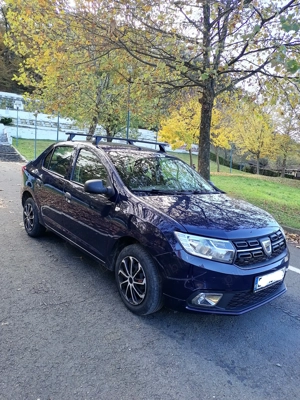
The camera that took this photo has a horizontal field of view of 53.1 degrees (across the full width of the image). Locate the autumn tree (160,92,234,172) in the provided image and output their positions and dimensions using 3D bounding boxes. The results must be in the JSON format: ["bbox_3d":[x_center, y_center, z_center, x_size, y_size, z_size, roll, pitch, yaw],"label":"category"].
[{"bbox_3d":[3.332,-5.053,22.000,5.500,5.800,5.300,4,6,8],"label":"autumn tree"}]

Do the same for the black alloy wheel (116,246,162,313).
[{"bbox_3d":[-0.107,0.697,2.672,0.190,0.615,0.615,1,9,-35],"label":"black alloy wheel"}]

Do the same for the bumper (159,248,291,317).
[{"bbox_3d":[0.835,0.682,2.720,1.680,0.470,0.540,-1,10,-40],"label":"bumper"}]

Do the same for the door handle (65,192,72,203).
[{"bbox_3d":[-0.945,-0.030,3.472,0.050,0.070,0.160,-1,10,-40],"label":"door handle"}]

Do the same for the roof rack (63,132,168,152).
[{"bbox_3d":[-0.435,-0.780,4.193,1.230,0.140,0.800,-1,10,-40],"label":"roof rack"}]

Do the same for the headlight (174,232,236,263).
[{"bbox_3d":[0.413,0.363,2.264,0.400,0.210,0.340,1,9,-32],"label":"headlight"}]

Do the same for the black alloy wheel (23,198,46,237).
[{"bbox_3d":[-1.790,0.267,4.652,0.190,0.615,0.615,-1,10,-40],"label":"black alloy wheel"}]

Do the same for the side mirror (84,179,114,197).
[{"bbox_3d":[-0.502,-0.114,2.931,0.250,0.150,0.170,-1,10,-40],"label":"side mirror"}]

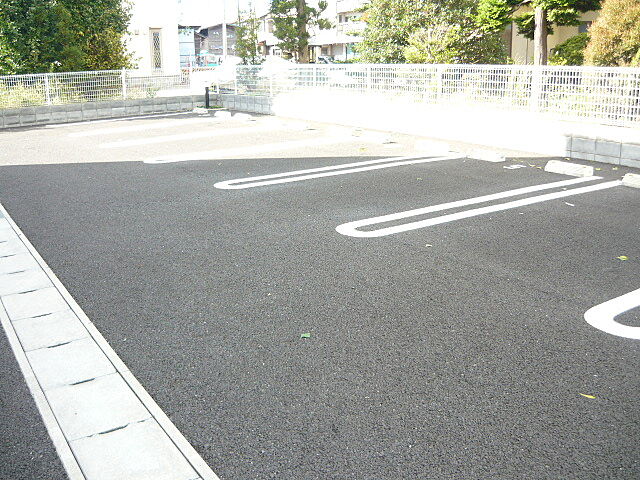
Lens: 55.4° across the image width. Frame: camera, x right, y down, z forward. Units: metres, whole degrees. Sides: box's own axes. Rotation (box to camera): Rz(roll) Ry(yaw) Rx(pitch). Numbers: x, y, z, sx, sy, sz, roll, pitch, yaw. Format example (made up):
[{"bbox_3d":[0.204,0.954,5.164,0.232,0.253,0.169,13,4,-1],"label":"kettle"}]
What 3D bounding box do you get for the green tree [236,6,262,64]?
[{"bbox_3d":[-2.658,-7.257,23.000,1.100,3.200,1.050,-2,17,-6],"label":"green tree"}]

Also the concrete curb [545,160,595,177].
[{"bbox_3d":[3.278,-0.933,8.026,0.170,0.120,0.600,-12,20,-33],"label":"concrete curb"}]

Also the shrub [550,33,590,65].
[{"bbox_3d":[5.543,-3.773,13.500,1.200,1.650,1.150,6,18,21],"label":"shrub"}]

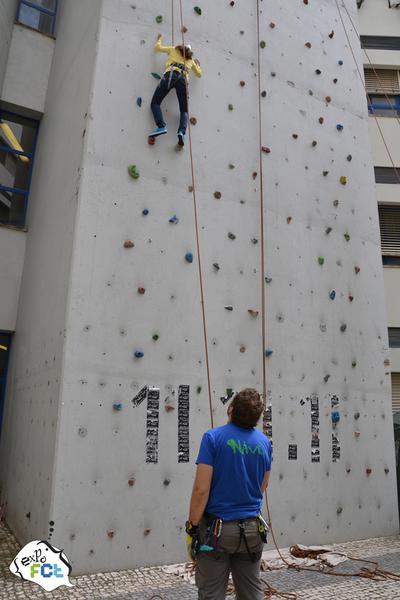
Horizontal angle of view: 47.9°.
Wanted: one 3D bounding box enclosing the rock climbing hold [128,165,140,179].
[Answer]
[{"bbox_3d":[-0.843,-1.655,5.790,0.155,0.170,0.080,8,-16,-25],"label":"rock climbing hold"}]

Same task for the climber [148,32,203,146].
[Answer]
[{"bbox_3d":[-0.308,-2.971,6.164,0.720,1.700,0.450,8,-16,-25],"label":"climber"}]

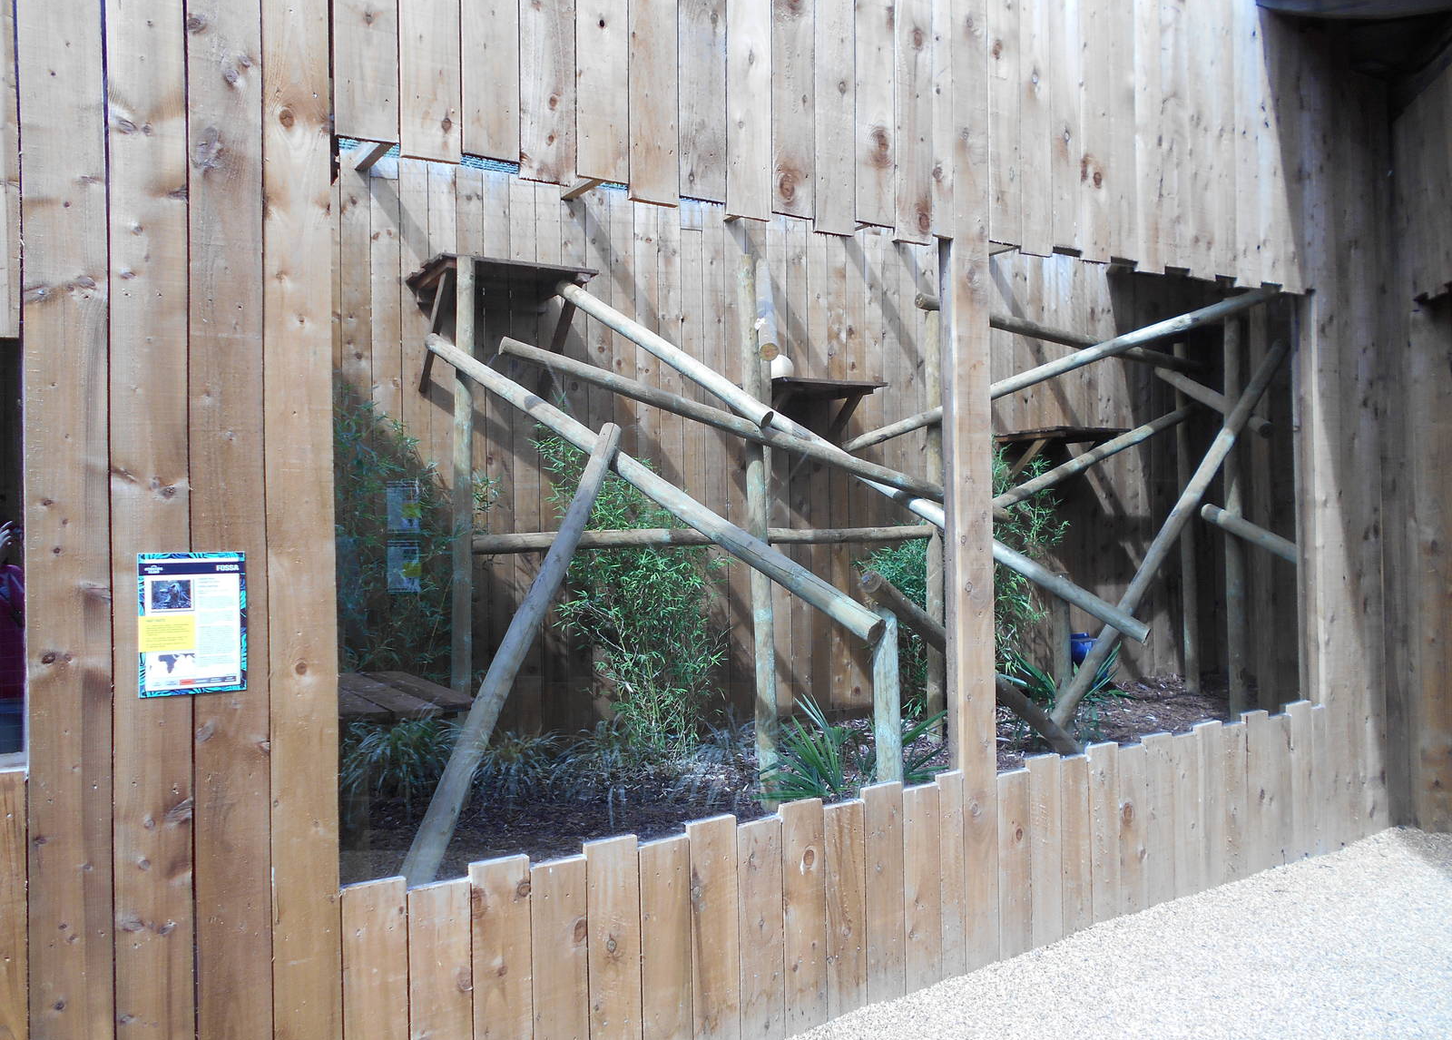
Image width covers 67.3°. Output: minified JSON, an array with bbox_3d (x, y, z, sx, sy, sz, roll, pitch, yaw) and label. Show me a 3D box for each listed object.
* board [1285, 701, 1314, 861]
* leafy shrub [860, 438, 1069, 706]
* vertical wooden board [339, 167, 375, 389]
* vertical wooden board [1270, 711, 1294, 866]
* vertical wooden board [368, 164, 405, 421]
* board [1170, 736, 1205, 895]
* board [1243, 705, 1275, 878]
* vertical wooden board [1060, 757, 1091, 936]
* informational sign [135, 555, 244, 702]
[{"bbox_3d":[2.368,1.085,4.511,0.166,0.648,0.023,-1,0,-32],"label":"board"},{"bbox_3d":[1.486,0.390,6.853,1.150,1.660,0.950,-1,0,-32],"label":"leafy shrub"},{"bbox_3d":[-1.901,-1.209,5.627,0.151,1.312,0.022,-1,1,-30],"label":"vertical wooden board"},{"bbox_3d":[2.241,1.083,4.422,0.154,0.594,0.024,-1,1,-32],"label":"vertical wooden board"},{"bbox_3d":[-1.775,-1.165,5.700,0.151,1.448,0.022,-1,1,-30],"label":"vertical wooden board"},{"bbox_3d":[1.736,1.109,4.112,0.162,0.609,0.023,-1,0,-32],"label":"board"},{"bbox_3d":[2.108,1.086,4.340,0.167,0.637,0.024,-1,1,-32],"label":"board"},{"bbox_3d":[1.208,1.122,3.780,0.142,0.610,0.024,-1,1,-32],"label":"vertical wooden board"},{"bbox_3d":[-1.126,0.220,2.309,0.204,0.301,0.010,-1,1,-32],"label":"informational sign"}]

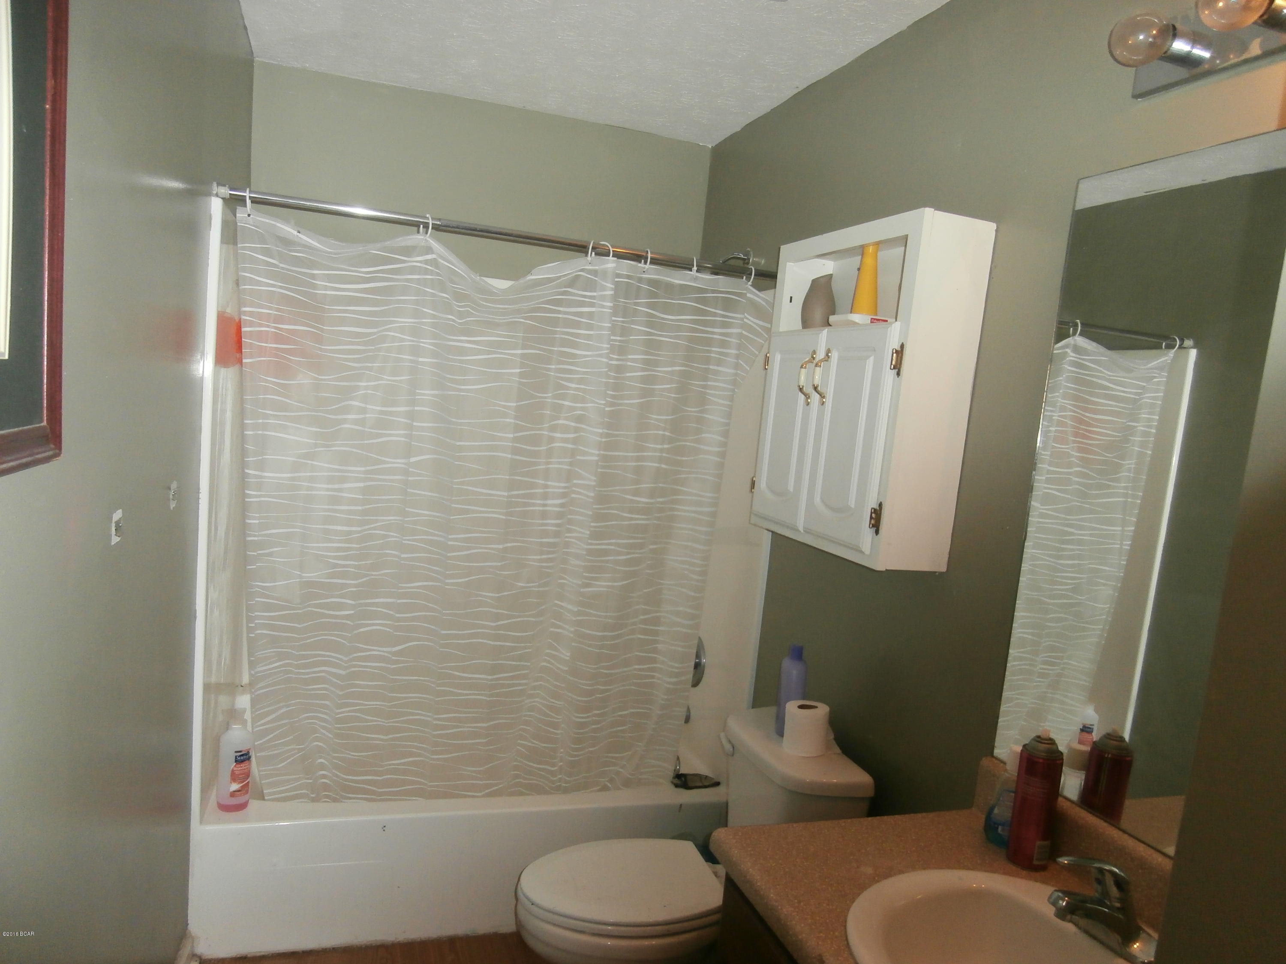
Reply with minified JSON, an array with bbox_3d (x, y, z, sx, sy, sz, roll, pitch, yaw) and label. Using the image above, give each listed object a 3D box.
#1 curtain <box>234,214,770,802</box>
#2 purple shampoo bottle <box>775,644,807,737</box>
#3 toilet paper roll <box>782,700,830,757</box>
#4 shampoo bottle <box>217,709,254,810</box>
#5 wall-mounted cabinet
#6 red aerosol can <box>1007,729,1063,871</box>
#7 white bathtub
[{"bbox_3d":[-0.374,0.176,2.438,1.410,1.600,0.150,3,6,-19],"label":"curtain"},{"bbox_3d":[0.380,0.521,2.252,0.062,0.222,0.055,9,7,31],"label":"purple shampoo bottle"},{"bbox_3d":[0.394,0.594,2.147,0.107,0.104,0.107,5,6,-1],"label":"toilet paper roll"},{"bbox_3d":[-1.078,0.732,2.361,0.075,0.260,0.080,9,7,28],"label":"shampoo bottle"},{"bbox_3d":[0.496,-0.211,2.095,0.176,0.720,0.612,3,6,-19],"label":"wall-mounted cabinet"},{"bbox_3d":[0.673,0.532,1.510,0.066,0.226,0.066,9,7,29],"label":"red aerosol can"},{"bbox_3d":[-0.557,1.034,2.866,1.524,0.370,0.790,3,6,-19],"label":"white bathtub"}]

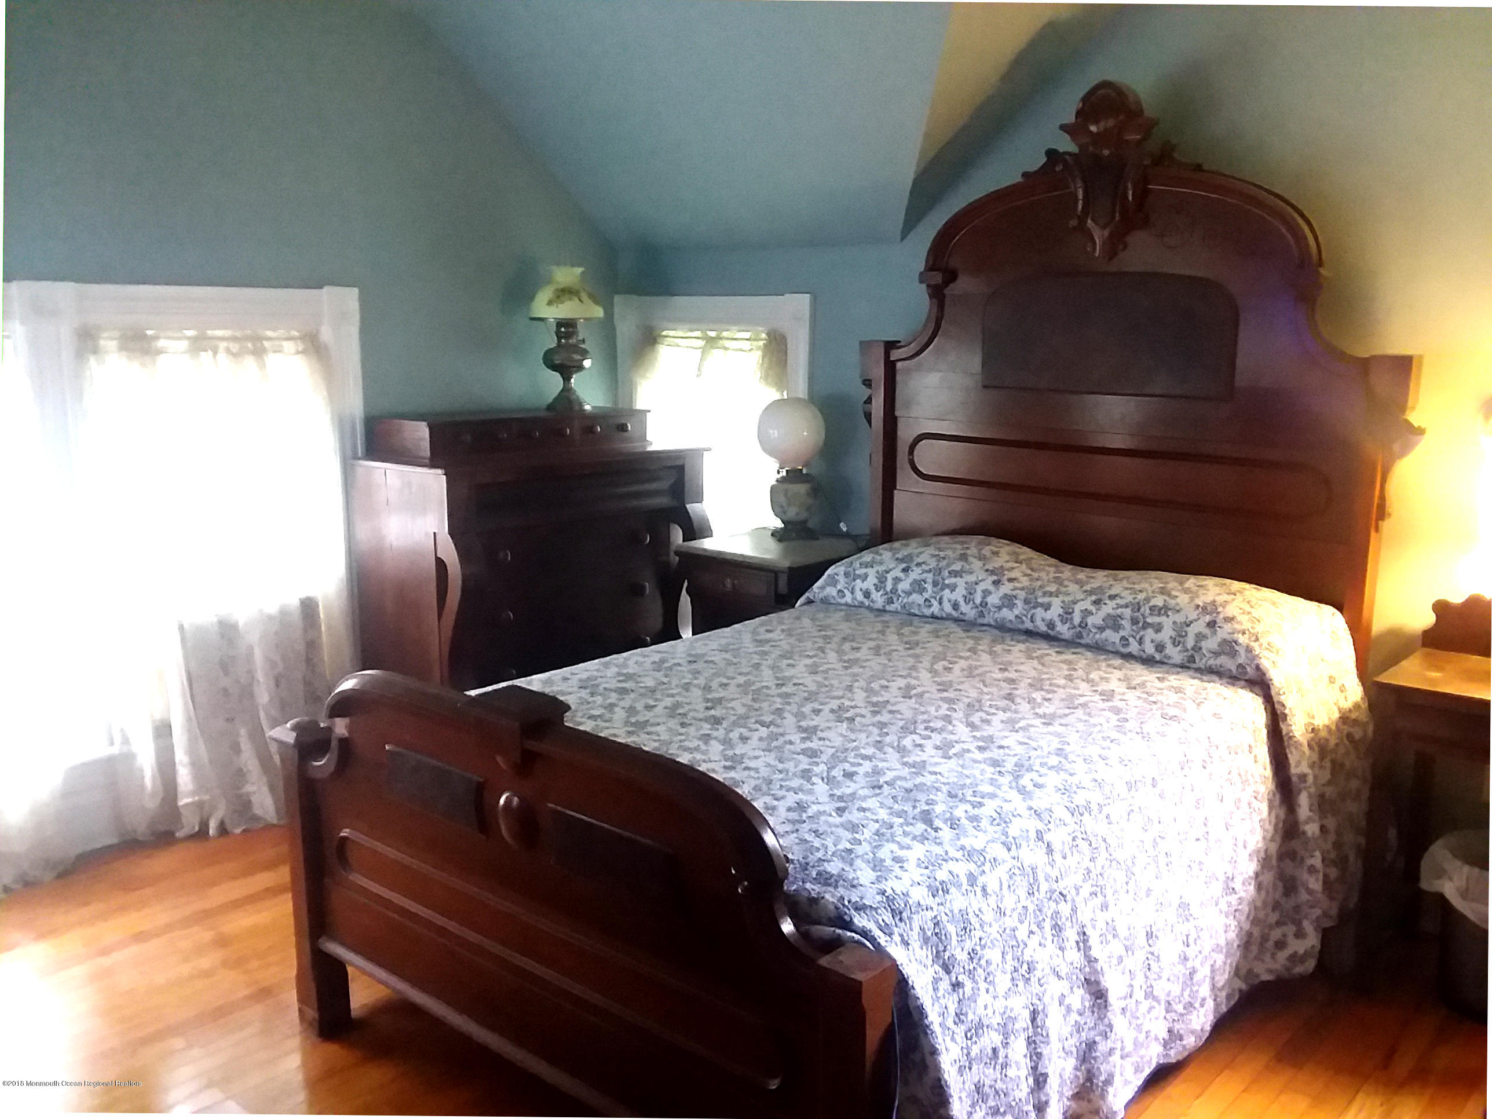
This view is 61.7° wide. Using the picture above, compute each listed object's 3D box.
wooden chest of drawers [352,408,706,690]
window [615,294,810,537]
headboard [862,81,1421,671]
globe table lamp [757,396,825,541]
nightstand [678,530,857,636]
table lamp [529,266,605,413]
[{"bbox_3d":[-0.703,0.081,4.296,0.548,1.159,1.103,10,14,38],"label":"wooden chest of drawers"},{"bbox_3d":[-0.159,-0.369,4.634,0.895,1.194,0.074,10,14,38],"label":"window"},{"bbox_3d":[1.008,-0.241,3.569,1.603,2.124,0.163,10,14,38],"label":"headboard"},{"bbox_3d":[0.153,-0.308,4.220,0.237,0.477,0.237,1,11,0],"label":"globe table lamp"},{"bbox_3d":[0.092,0.325,4.169,0.459,0.755,0.488,10,14,38],"label":"nightstand"},{"bbox_3d":[-0.626,-0.771,4.389,0.263,0.503,0.263,1,11,0],"label":"table lamp"}]

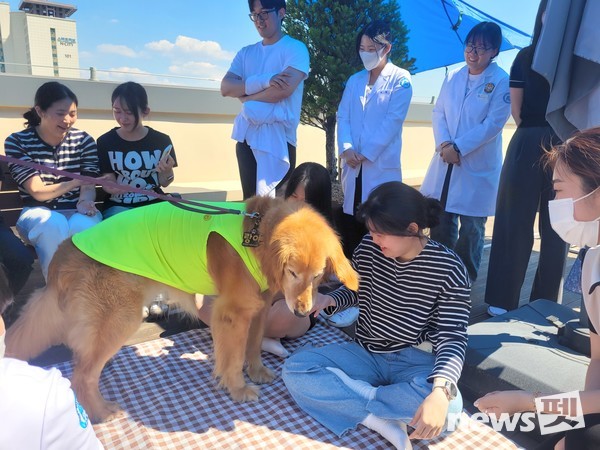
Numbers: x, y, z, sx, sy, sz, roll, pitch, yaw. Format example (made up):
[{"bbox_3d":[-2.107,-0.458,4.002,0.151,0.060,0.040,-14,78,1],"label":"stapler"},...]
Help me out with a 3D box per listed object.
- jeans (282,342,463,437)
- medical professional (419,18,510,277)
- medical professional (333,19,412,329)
[{"bbox_3d":[0.271,0.521,1.683,0.630,0.260,0.520,2,11,11],"label":"jeans"},{"bbox_3d":[1.033,-0.395,2.796,0.490,1.640,0.330,8,14,39],"label":"medical professional"},{"bbox_3d":[0.449,-0.368,2.719,0.460,1.620,0.330,7,13,35],"label":"medical professional"}]

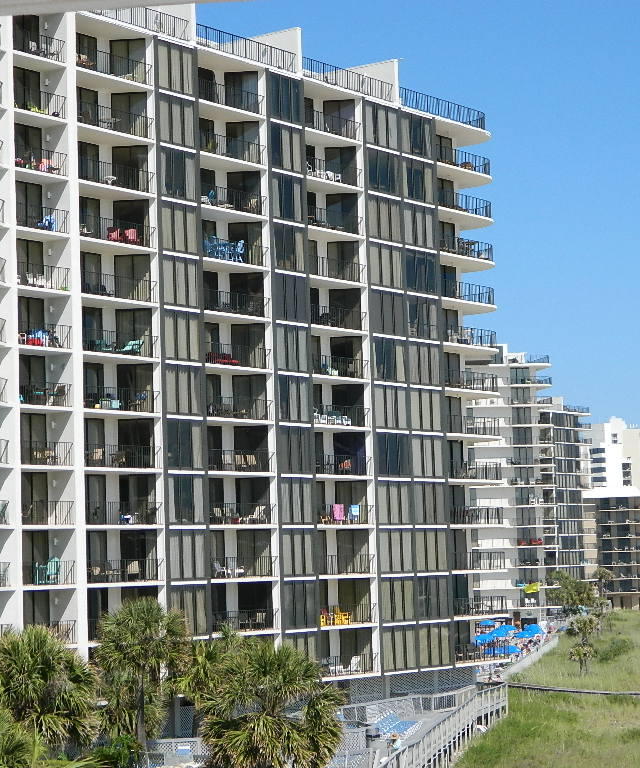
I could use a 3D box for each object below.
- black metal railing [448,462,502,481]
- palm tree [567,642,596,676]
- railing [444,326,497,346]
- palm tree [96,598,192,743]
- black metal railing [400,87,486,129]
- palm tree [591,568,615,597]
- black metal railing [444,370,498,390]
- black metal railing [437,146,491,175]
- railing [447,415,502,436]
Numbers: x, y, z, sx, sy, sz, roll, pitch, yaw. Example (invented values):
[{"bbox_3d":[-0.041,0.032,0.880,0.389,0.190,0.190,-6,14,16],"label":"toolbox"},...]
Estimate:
[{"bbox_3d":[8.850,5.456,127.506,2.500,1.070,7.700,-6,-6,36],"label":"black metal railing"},{"bbox_3d":[19.868,20.907,156.886,2.150,2.550,2.150,-2,-5,0],"label":"palm tree"},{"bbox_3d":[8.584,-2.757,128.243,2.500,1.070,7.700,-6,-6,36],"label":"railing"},{"bbox_3d":[-7.306,12.160,85.701,3.900,6.700,3.900,-2,-5,0],"label":"palm tree"},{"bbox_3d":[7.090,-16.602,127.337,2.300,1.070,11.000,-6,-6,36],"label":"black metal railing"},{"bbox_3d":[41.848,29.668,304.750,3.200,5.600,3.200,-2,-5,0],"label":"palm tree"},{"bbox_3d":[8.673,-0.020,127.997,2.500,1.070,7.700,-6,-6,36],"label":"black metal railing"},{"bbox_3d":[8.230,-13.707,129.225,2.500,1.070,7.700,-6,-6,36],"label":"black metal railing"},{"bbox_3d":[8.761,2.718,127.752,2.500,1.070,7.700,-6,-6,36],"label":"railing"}]

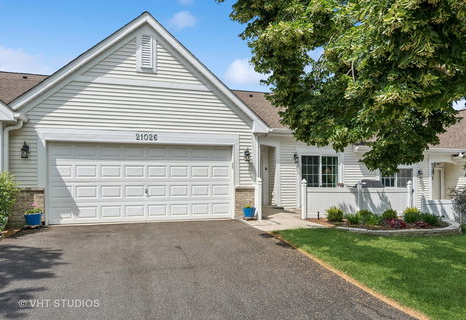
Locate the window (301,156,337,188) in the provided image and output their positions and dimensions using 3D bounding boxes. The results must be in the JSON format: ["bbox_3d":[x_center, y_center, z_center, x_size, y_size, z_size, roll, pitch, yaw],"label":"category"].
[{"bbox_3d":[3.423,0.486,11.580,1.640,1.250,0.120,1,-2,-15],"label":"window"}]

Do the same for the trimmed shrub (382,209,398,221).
[{"bbox_3d":[4.669,1.626,8.750,0.500,0.400,0.500,1,-1,-13],"label":"trimmed shrub"}]

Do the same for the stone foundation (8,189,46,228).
[{"bbox_3d":[-5.273,1.243,7.539,0.900,1.030,0.200,1,-1,-13],"label":"stone foundation"}]

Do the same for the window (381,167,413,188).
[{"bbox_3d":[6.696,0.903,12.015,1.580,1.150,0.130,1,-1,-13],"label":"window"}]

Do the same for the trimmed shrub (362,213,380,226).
[{"bbox_3d":[3.633,1.567,7.750,0.490,0.380,0.460,1,-2,-15],"label":"trimmed shrub"}]

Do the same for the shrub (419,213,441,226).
[{"bbox_3d":[5.306,1.593,7.880,0.550,0.380,0.500,1,-2,-15],"label":"shrub"}]

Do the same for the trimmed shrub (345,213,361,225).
[{"bbox_3d":[3.389,1.645,8.250,0.470,0.370,0.470,1,-1,-13],"label":"trimmed shrub"}]

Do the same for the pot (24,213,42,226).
[{"bbox_3d":[-4.828,1.441,7.080,0.370,0.310,0.370,1,-2,-15],"label":"pot"}]

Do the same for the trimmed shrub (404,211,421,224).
[{"bbox_3d":[5.141,1.632,8.400,0.530,0.430,0.530,1,-1,-13],"label":"trimmed shrub"}]

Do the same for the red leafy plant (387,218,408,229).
[{"bbox_3d":[4.347,1.678,7.750,0.540,0.310,0.520,1,-1,-13],"label":"red leafy plant"}]

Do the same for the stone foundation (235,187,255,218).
[{"bbox_3d":[0.375,1.265,8.670,0.620,0.920,0.160,1,-2,-15],"label":"stone foundation"}]

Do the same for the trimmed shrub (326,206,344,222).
[{"bbox_3d":[2.890,1.546,8.350,0.500,0.440,0.480,1,-2,-15],"label":"trimmed shrub"}]

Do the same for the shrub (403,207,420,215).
[{"bbox_3d":[5.386,1.590,8.850,0.480,0.380,0.460,1,-2,-15],"label":"shrub"}]

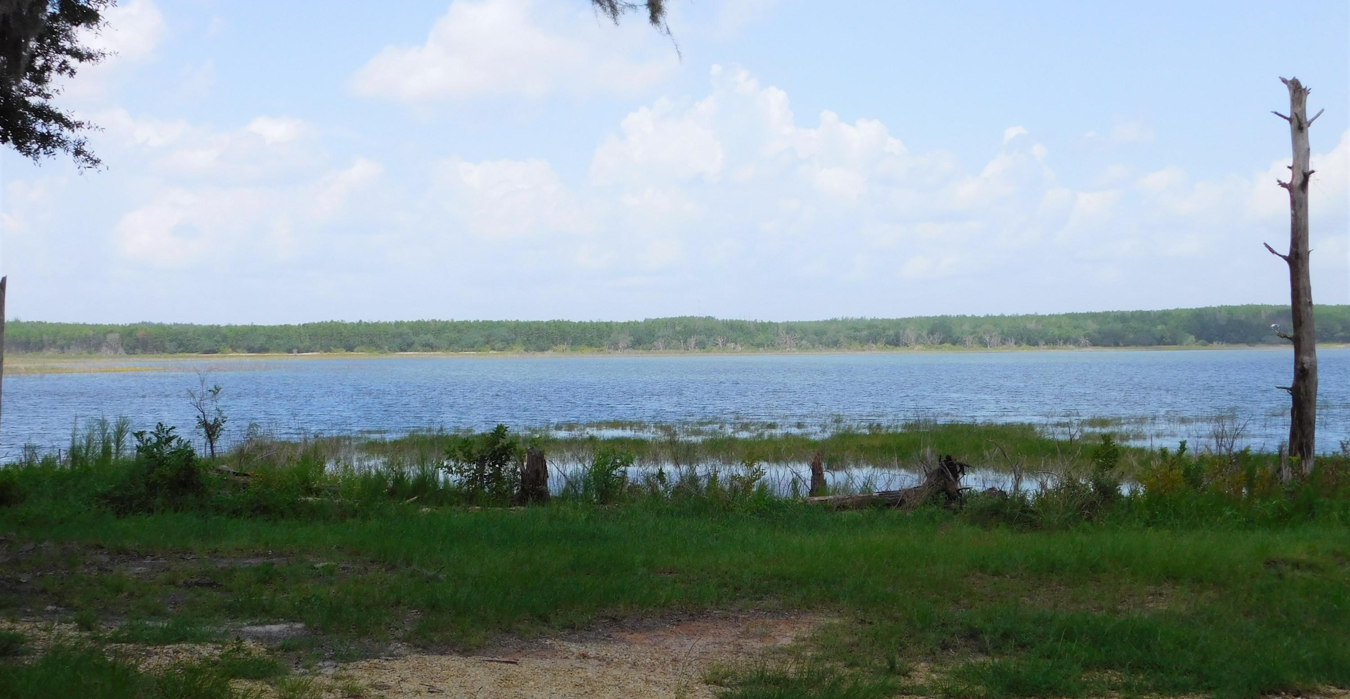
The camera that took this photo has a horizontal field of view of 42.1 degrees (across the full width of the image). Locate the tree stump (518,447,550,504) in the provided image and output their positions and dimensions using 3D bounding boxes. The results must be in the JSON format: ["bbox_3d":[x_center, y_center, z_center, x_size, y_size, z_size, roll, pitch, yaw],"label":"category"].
[{"bbox_3d":[-1.765,1.587,22.000,0.400,0.710,0.400,0,0,0],"label":"tree stump"}]

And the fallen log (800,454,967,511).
[{"bbox_3d":[2.584,1.641,21.500,1.950,0.700,0.600,0,0,14],"label":"fallen log"}]

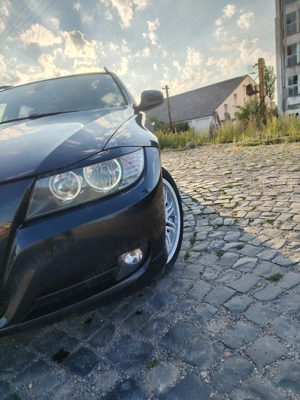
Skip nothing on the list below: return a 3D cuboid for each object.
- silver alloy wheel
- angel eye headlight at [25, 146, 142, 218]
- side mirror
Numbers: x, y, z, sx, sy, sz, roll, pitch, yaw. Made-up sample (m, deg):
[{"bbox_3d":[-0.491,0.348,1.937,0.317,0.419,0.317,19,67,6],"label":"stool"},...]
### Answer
[{"bbox_3d":[0.007,0.125,1.626,0.200,0.480,0.480,-1,17,26],"label":"silver alloy wheel"},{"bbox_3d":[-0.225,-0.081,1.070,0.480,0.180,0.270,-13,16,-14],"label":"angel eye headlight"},{"bbox_3d":[0.015,-0.803,2.250,0.235,0.160,0.140,-9,16,0],"label":"side mirror"}]

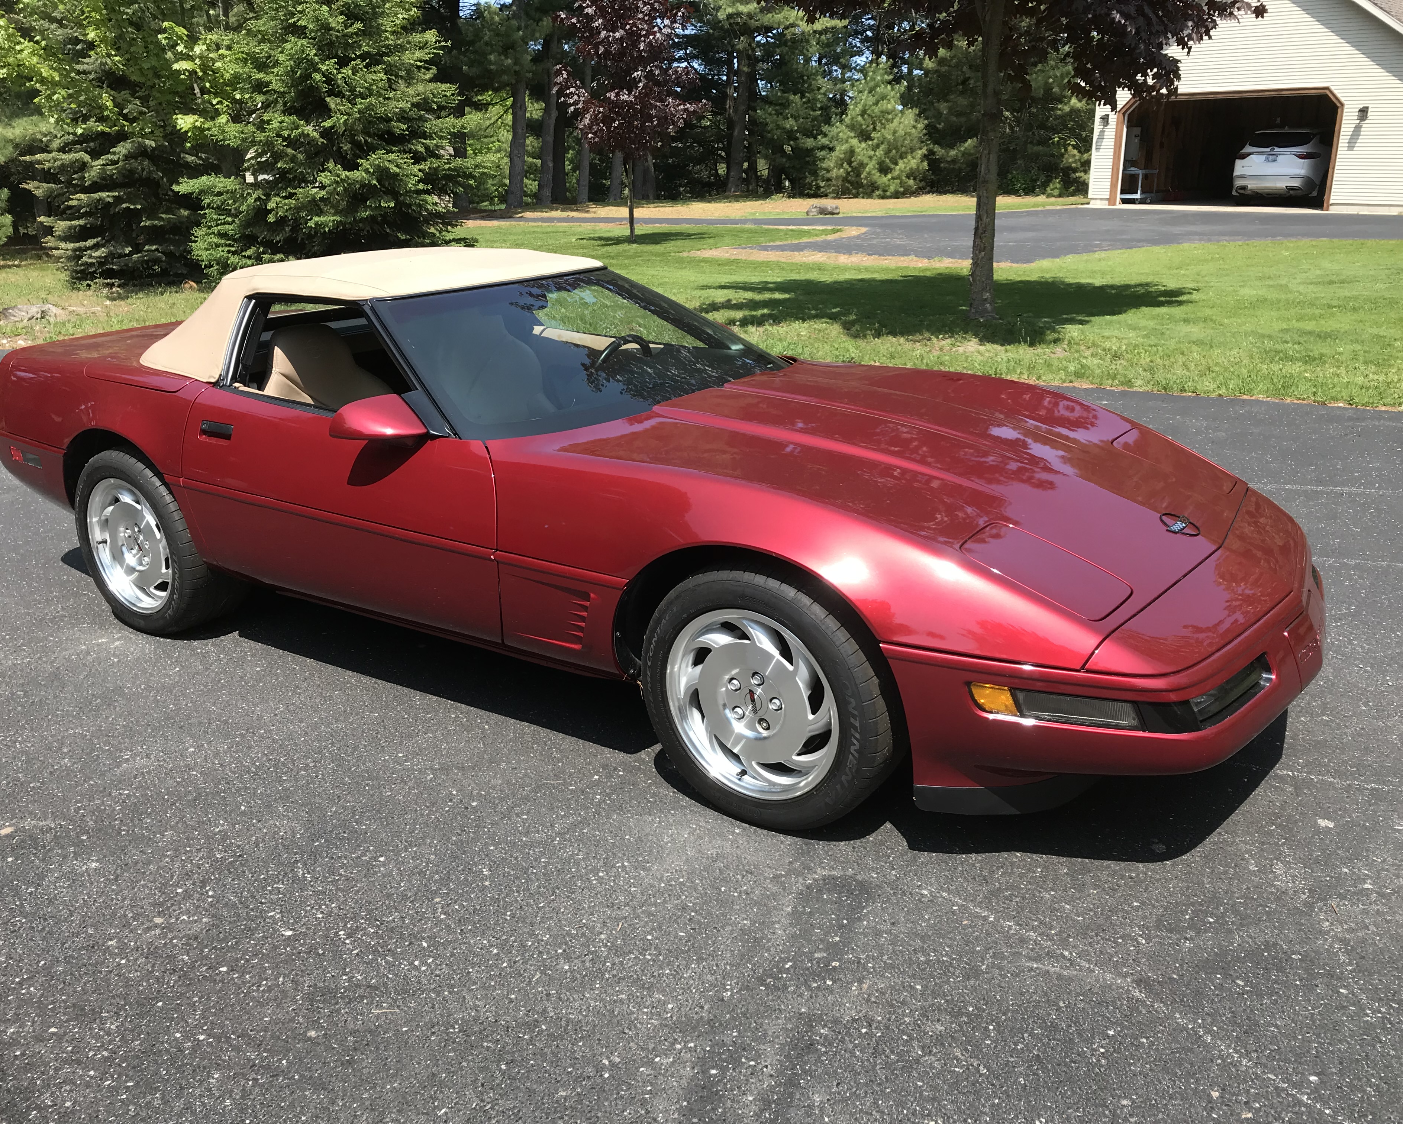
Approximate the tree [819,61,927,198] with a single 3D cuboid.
[{"bbox_3d":[4.853,-12.207,34.300,3.050,3.700,3.050,-2,19,0],"label":"tree"}]

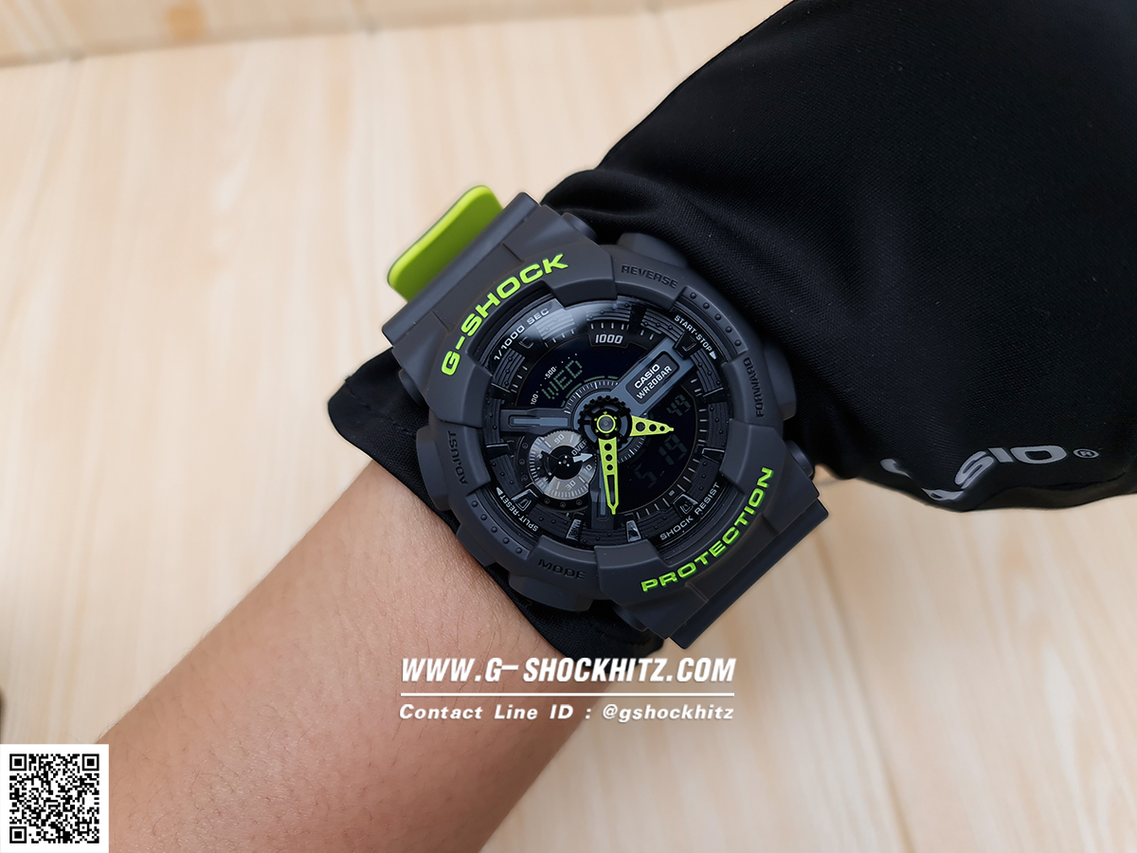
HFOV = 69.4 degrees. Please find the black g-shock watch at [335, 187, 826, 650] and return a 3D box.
[{"bbox_3d":[0.004,-0.003,0.141,0.051,0.061,0.077,-43,89,1],"label":"black g-shock watch"}]

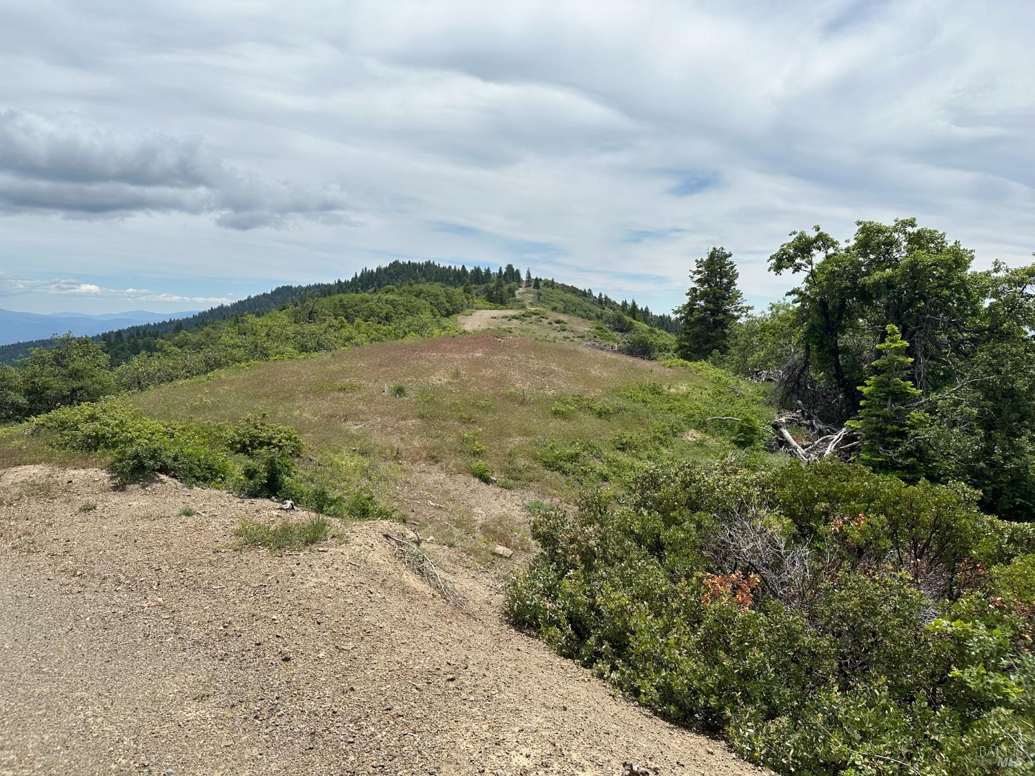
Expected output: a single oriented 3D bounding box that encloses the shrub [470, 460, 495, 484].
[{"bbox_3d":[-0.480,1.143,9.800,0.330,0.300,0.330,0,6,0],"label":"shrub"}]

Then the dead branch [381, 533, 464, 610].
[{"bbox_3d":[-0.670,1.253,5.093,0.928,0.180,0.320,28,14,40],"label":"dead branch"}]

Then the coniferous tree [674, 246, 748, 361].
[{"bbox_3d":[12.144,-5.299,45.000,4.400,7.200,4.400,0,6,0],"label":"coniferous tree"}]

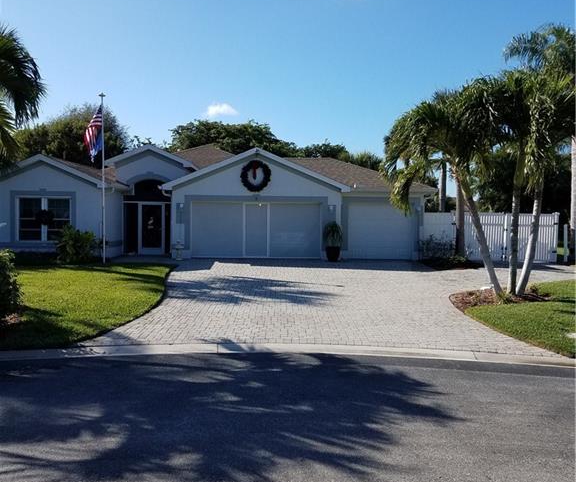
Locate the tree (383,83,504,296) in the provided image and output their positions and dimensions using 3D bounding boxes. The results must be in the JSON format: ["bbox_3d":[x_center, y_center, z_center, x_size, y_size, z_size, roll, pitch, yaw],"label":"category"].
[{"bbox_3d":[3.316,-1.098,12.300,2.600,4.500,2.500,0,2,0],"label":"tree"}]

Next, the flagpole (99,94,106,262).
[{"bbox_3d":[-6.264,-2.147,19.500,0.260,5.820,0.200,0,2,0],"label":"flagpole"}]

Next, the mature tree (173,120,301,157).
[{"bbox_3d":[-3.643,-3.977,39.131,8.700,8.480,7.000,0,2,0],"label":"mature tree"}]

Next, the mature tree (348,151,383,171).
[{"bbox_3d":[5.347,-3.054,41.103,3.300,6.620,3.300,0,2,0],"label":"mature tree"}]

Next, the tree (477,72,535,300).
[{"bbox_3d":[4.702,-1.269,12.300,1.450,4.780,1.500,0,2,0],"label":"tree"}]

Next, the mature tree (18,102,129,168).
[{"bbox_3d":[-13.102,-4.008,35.134,7.000,8.680,6.200,0,2,0],"label":"mature tree"}]

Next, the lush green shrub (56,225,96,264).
[{"bbox_3d":[-7.187,0.119,19.600,1.360,1.300,1.250,0,2,0],"label":"lush green shrub"}]

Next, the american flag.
[{"bbox_3d":[-6.576,-3.668,19.500,0.620,1.930,0.300,0,2,0],"label":"american flag"}]

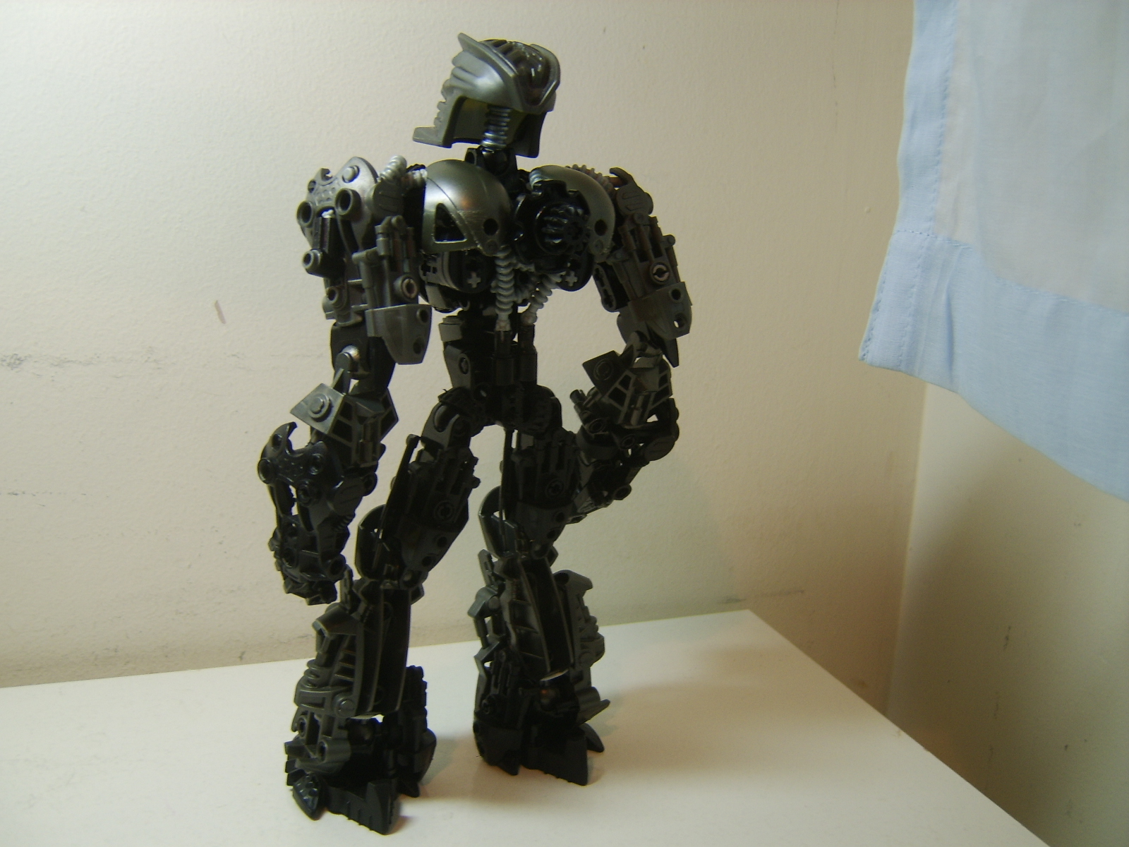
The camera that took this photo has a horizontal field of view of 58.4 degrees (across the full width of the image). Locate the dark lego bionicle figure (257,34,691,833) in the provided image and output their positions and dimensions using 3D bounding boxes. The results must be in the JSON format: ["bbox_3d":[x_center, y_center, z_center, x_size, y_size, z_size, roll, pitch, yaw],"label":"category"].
[{"bbox_3d":[-0.031,0.004,0.358,0.140,0.266,0.080,-6,15,-34],"label":"dark lego bionicle figure"}]

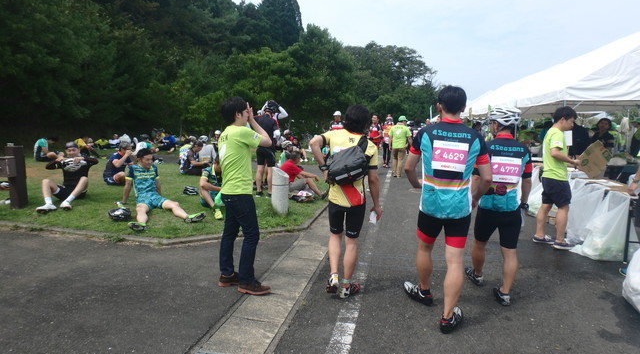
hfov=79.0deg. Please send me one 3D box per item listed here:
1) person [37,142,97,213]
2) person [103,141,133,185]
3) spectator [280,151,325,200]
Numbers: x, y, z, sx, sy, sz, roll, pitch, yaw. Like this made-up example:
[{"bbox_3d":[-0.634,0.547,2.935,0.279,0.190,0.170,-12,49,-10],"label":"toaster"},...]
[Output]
[{"bbox_3d":[-3.801,-0.039,5.846,0.780,0.900,0.820,-3,8,-20],"label":"person"},{"bbox_3d":[-3.805,-0.256,7.481,0.820,0.840,0.520,-1,8,-8],"label":"person"},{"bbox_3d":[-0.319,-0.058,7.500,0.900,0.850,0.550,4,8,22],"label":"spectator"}]

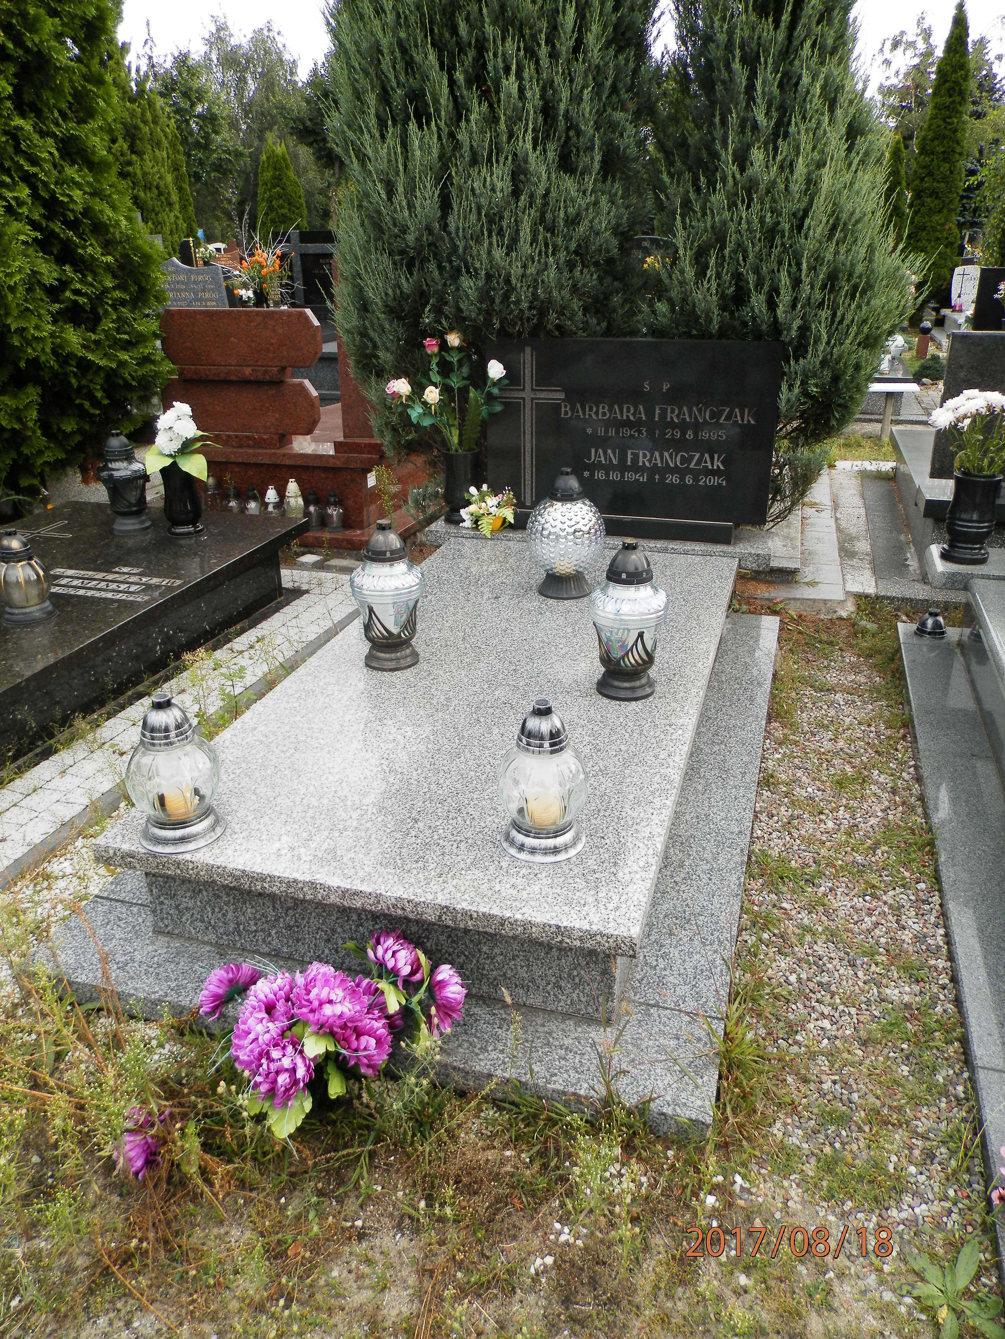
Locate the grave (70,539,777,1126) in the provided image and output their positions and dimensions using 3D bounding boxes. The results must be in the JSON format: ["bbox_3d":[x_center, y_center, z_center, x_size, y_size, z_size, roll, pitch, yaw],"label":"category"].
[{"bbox_3d":[0.027,0.113,2.589,1.298,0.235,2.173,6,26,16],"label":"grave"}]

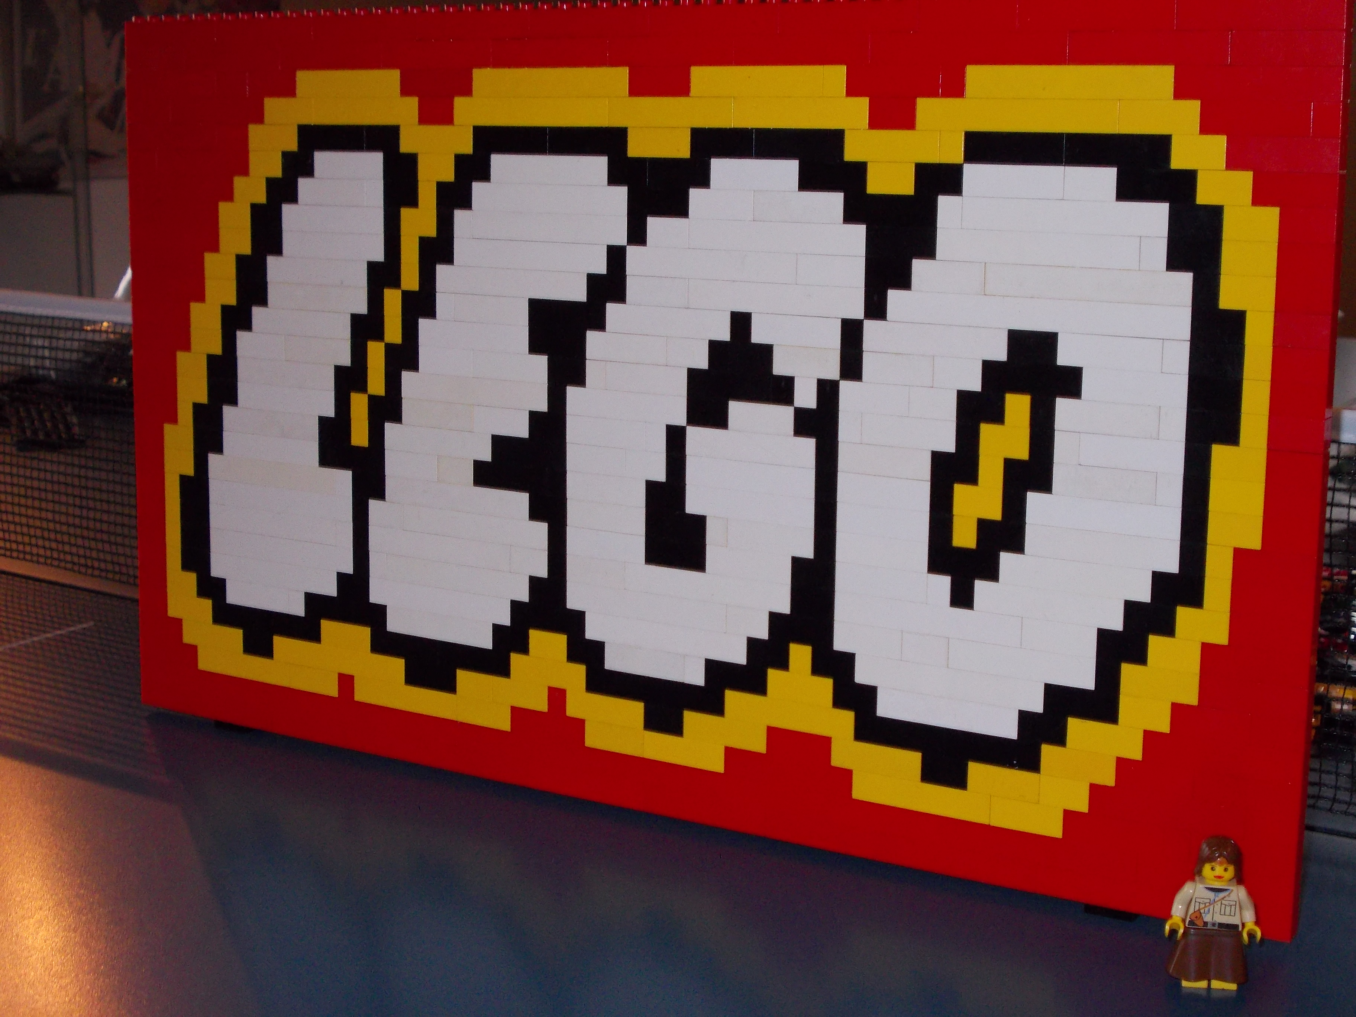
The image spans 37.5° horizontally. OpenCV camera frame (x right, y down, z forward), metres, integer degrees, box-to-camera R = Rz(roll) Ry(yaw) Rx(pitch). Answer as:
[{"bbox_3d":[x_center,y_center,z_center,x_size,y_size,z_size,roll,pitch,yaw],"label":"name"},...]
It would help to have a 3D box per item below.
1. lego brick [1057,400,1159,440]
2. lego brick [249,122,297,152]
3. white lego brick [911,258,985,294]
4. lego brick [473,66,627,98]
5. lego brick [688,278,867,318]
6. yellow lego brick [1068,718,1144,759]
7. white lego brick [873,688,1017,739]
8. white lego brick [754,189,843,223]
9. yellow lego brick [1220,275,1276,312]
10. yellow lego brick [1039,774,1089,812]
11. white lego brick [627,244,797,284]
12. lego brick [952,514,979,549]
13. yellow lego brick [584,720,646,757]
[{"bbox_3d":[0.127,-0.027,0.586,0.032,0.010,0.008,7,13,31],"label":"lego brick"},{"bbox_3d":[-0.146,-0.136,0.732,0.024,0.010,0.008,7,12,31],"label":"lego brick"},{"bbox_3d":[0.083,-0.070,0.603,0.024,0.010,0.008,7,12,31],"label":"white lego brick"},{"bbox_3d":[-0.041,-0.143,0.670,0.064,0.010,0.008,7,13,31],"label":"lego brick"},{"bbox_3d":[0.033,-0.067,0.639,0.064,0.010,0.008,7,12,31],"label":"lego brick"},{"bbox_3d":[0.129,0.068,0.598,0.024,0.010,0.008,7,12,31],"label":"yellow lego brick"},{"bbox_3d":[0.086,0.063,0.624,0.048,0.010,0.008,7,12,31],"label":"white lego brick"},{"bbox_3d":[0.040,-0.095,0.628,0.032,0.010,0.008,7,12,31],"label":"white lego brick"},{"bbox_3d":[0.160,-0.060,0.558,0.016,0.010,0.008,7,13,31],"label":"yellow lego brick"},{"bbox_3d":[0.119,0.086,0.607,0.016,0.010,0.008,7,12,31],"label":"yellow lego brick"},{"bbox_3d":[0.012,-0.079,0.646,0.064,0.010,0.008,7,12,31],"label":"white lego brick"},{"bbox_3d":[0.089,0.006,0.612,0.008,0.010,0.008,7,12,31],"label":"lego brick"},{"bbox_3d":[-0.019,0.079,0.698,0.024,0.010,0.008,7,13,31],"label":"yellow lego brick"}]

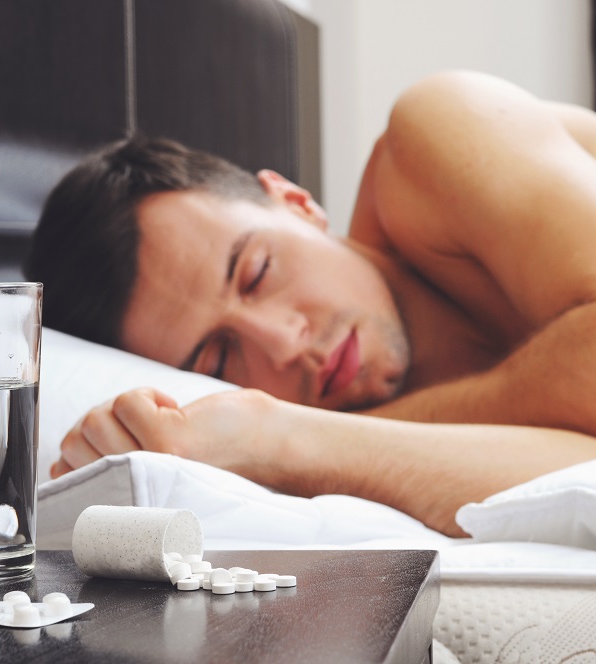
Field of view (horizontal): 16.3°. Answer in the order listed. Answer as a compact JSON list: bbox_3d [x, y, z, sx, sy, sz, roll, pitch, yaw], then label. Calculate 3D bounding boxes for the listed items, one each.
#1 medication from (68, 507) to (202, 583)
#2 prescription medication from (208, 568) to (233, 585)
[{"bbox_3d":[-0.076,0.100,0.986,0.051,0.035,0.035,1,4,29],"label":"medication"},{"bbox_3d":[-0.036,0.113,0.953,0.011,0.011,0.004,-1,-37,-9],"label":"prescription medication"}]

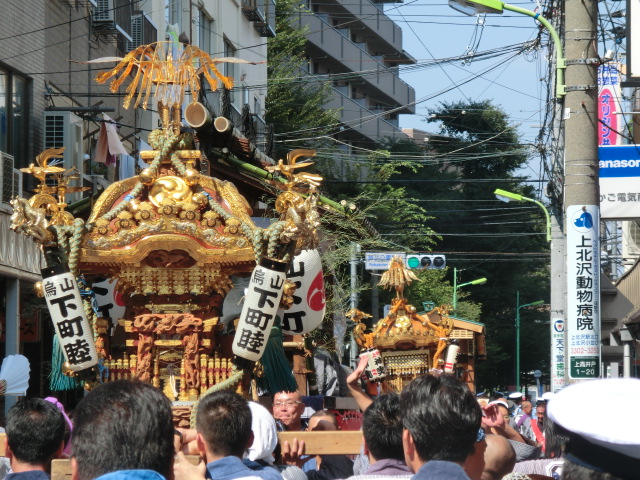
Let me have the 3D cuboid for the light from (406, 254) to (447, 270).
[{"bbox_3d":[3.329,0.703,91.300,1.240,0.460,0.350,0,-3,4],"label":"light"}]

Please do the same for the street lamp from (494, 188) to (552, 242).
[{"bbox_3d":[3.622,-0.436,52.000,1.030,0.970,0.280,0,-3,4],"label":"street lamp"}]

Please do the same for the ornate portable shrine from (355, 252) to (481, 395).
[{"bbox_3d":[1.421,1.512,48.000,1.950,2.500,1.900,0,-3,3],"label":"ornate portable shrine"}]

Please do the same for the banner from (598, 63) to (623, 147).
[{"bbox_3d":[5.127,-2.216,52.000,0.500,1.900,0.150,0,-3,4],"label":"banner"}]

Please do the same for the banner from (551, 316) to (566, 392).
[{"bbox_3d":[4.289,2.126,52.200,0.310,1.470,0.220,0,-3,-3],"label":"banner"}]

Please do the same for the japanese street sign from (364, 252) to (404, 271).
[{"bbox_3d":[2.042,0.673,91.500,1.250,0.530,0.080,0,-3,4],"label":"japanese street sign"}]

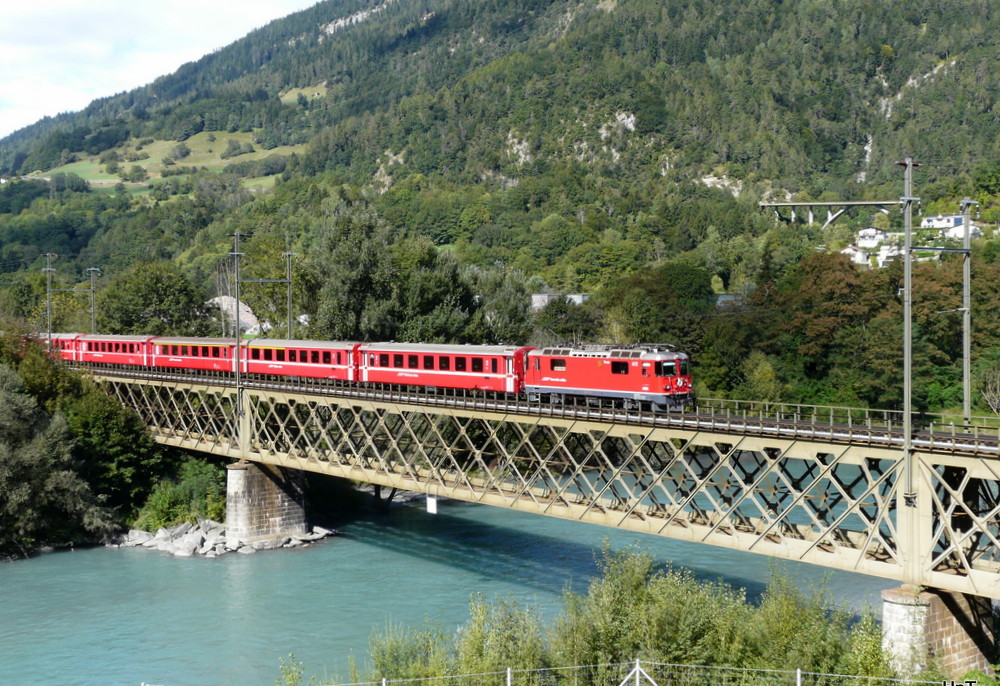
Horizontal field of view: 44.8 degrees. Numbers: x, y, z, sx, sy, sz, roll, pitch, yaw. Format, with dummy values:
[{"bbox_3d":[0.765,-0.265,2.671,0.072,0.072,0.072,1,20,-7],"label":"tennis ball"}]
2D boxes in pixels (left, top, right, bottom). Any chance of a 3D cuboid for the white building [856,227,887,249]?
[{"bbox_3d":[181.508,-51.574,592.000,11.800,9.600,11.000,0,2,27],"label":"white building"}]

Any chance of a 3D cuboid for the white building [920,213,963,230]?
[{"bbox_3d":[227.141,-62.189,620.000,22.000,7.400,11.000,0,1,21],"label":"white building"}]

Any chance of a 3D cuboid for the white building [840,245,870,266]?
[{"bbox_3d":[167.362,-41.110,572.000,11.600,9.400,11.000,0,2,27],"label":"white building"}]

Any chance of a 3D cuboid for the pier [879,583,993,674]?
[{"bbox_3d":[20.447,13.373,56.367,7.800,4.700,2.700,-2,2,-40],"label":"pier"}]

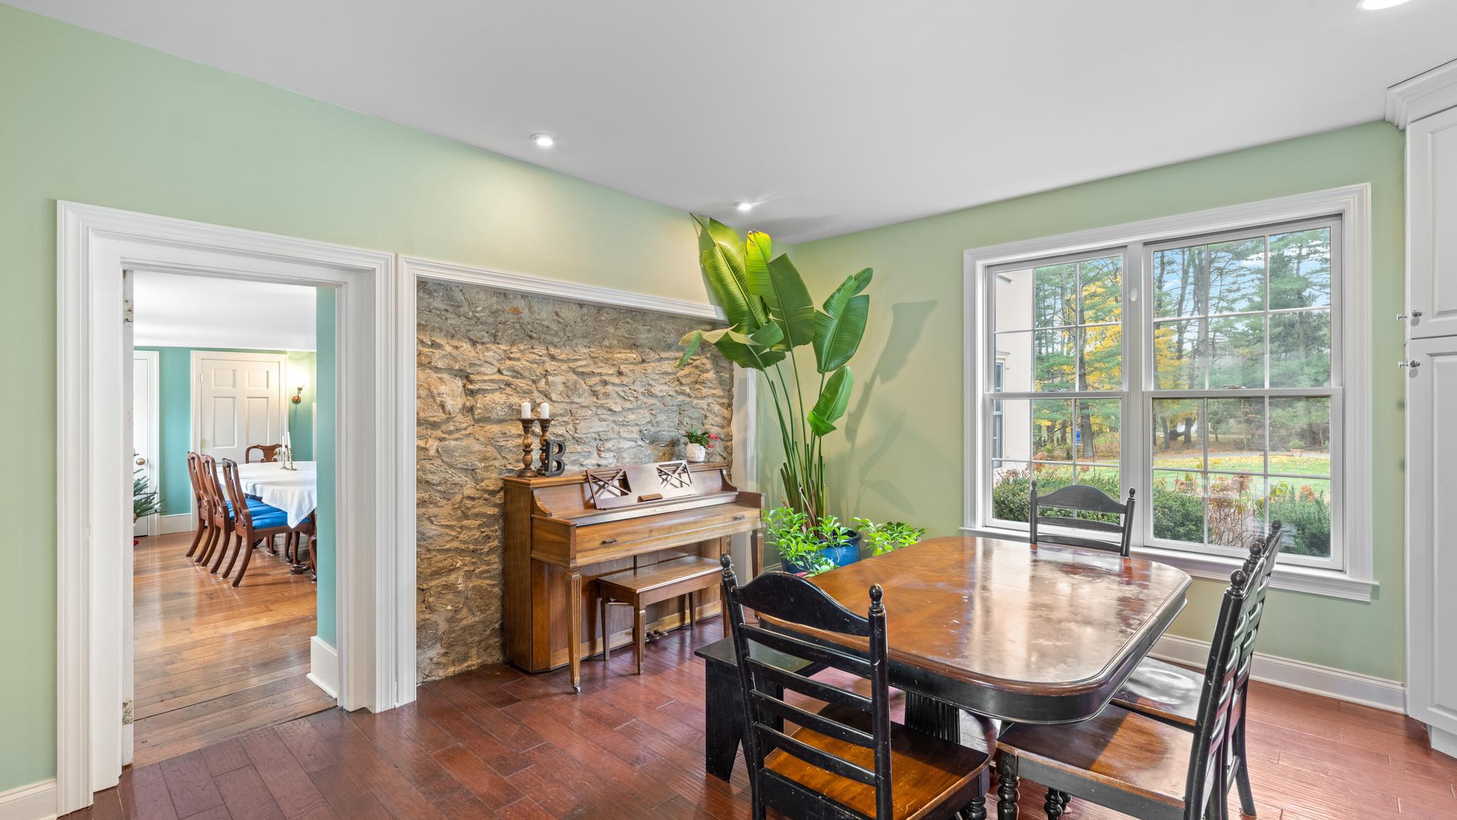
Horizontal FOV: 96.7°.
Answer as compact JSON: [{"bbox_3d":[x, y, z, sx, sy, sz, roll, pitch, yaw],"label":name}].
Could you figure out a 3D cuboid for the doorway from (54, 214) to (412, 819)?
[{"bbox_3d":[-2.001,0.339,2.695,0.219,2.126,1.103,0,0,43],"label":"doorway"}]

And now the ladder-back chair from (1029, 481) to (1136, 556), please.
[{"bbox_3d":[1.579,0.886,3.046,0.490,1.029,0.580,0,0,43],"label":"ladder-back chair"}]

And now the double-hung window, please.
[{"bbox_3d":[2.343,-0.082,3.744,1.953,1.974,0.140,0,0,43],"label":"double-hung window"}]

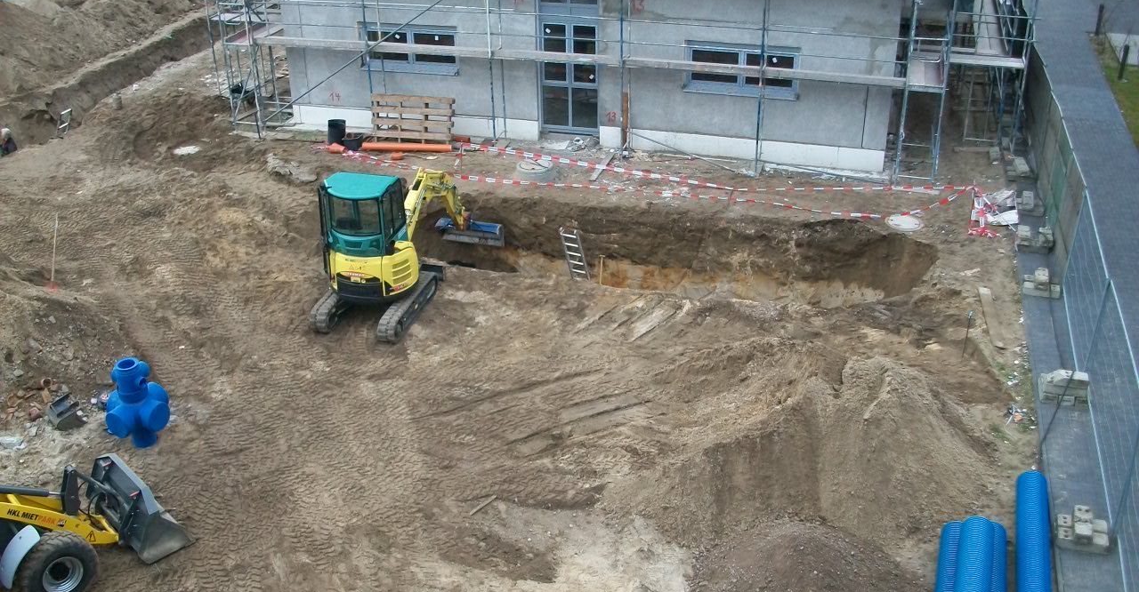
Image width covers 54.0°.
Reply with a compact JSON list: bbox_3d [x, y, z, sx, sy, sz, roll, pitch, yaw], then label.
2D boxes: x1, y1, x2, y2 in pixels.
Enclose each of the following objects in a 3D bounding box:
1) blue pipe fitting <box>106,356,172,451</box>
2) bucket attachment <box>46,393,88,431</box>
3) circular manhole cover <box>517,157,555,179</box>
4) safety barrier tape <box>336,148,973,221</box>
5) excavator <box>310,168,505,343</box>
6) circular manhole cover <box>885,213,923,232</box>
[{"bbox_3d":[-5.950,1.437,15.331,0.880,1.270,0.880,10,29,21],"label":"blue pipe fitting"},{"bbox_3d":[-7.143,1.636,15.823,0.500,0.420,0.460,-19,32,-32],"label":"bucket attachment"},{"bbox_3d":[-0.753,-2.736,24.370,0.860,0.220,0.860,-1,27,0],"label":"circular manhole cover"},{"bbox_3d":[1.211,-2.505,23.285,13.900,0.800,0.850,7,28,15],"label":"safety barrier tape"},{"bbox_3d":[-2.854,-1.320,19.777,1.650,2.500,4.750,6,28,14],"label":"excavator"},{"bbox_3d":[6.569,-1.404,21.946,0.770,0.100,0.770,7,28,15],"label":"circular manhole cover"}]

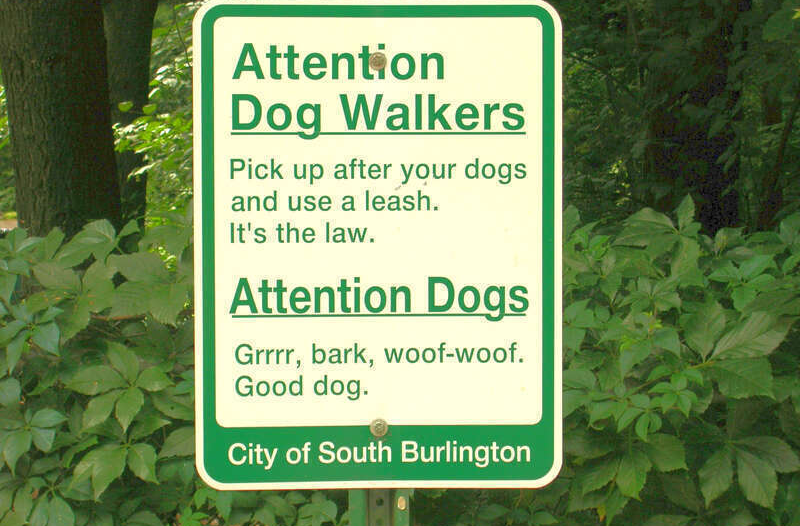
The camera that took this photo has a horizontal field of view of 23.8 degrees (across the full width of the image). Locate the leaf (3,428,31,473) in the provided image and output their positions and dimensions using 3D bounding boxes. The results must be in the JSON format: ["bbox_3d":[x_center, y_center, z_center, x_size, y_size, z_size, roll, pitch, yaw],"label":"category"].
[{"bbox_3d":[-0.587,0.288,2.900,0.042,0.066,0.025,-1,2,-12],"label":"leaf"}]

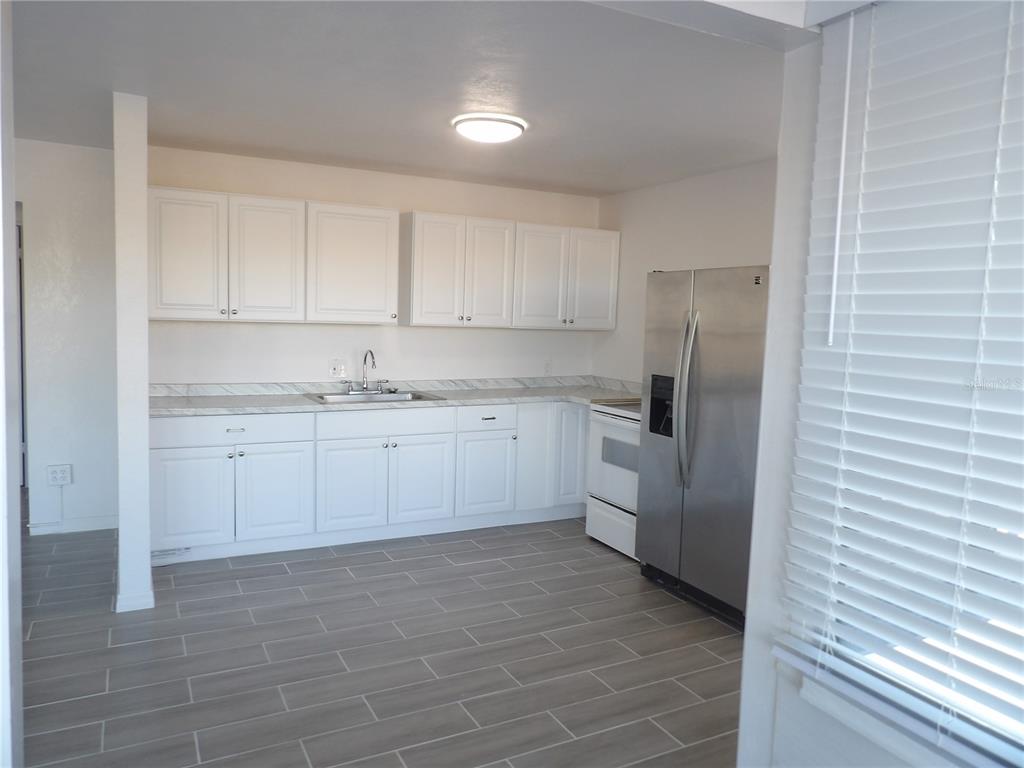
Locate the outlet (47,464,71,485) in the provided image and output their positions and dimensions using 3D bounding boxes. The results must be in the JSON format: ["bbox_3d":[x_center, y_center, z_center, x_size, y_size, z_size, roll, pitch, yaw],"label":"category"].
[{"bbox_3d":[-2.855,0.577,4.490,0.120,0.124,0.045,-1,6,-27],"label":"outlet"}]

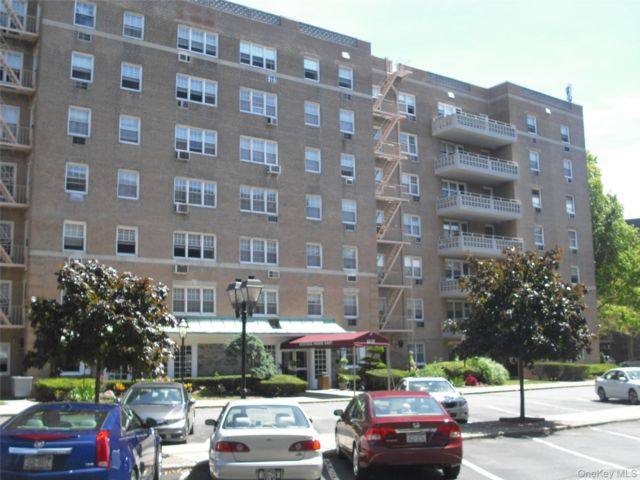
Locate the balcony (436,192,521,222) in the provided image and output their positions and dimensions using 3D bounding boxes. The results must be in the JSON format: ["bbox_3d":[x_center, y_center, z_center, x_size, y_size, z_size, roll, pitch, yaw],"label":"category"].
[{"bbox_3d":[11.130,-2.176,48.900,5.975,1.086,2.169,5,-11,-33],"label":"balcony"}]

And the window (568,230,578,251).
[{"bbox_3d":[19.460,-0.003,54.016,0.984,1.418,0.150,5,-11,-33],"label":"window"}]

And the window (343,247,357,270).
[{"bbox_3d":[1.806,1.082,41.505,1.032,1.418,0.150,5,-11,-33],"label":"window"}]

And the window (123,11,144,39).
[{"bbox_3d":[-9.371,-10.789,35.337,1.044,1.388,0.150,5,-11,-33],"label":"window"}]

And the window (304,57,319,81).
[{"bbox_3d":[-0.477,-10.206,42.189,1.045,1.397,0.150,5,-11,-33],"label":"window"}]

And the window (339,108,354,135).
[{"bbox_3d":[1.711,-7.314,43.595,1.057,1.431,0.150,5,-11,-33],"label":"window"}]

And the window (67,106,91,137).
[{"bbox_3d":[-11.744,-5.767,34.416,1.057,1.431,0.150,5,-11,-33],"label":"window"}]

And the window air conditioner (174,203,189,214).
[{"bbox_3d":[-7.133,-1.568,36.018,0.663,0.474,0.450,5,-11,-33],"label":"window air conditioner"}]

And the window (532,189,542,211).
[{"bbox_3d":[16.154,-3.075,52.349,1.025,1.427,0.150,5,-11,-33],"label":"window"}]

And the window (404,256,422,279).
[{"bbox_3d":[6.211,1.832,46.573,1.476,1.409,0.150,5,-11,-33],"label":"window"}]

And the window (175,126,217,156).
[{"bbox_3d":[-6.420,-5.160,36.595,2.300,1.370,0.150,5,-11,-32],"label":"window"}]

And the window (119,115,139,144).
[{"bbox_3d":[-9.535,-5.495,35.327,1.041,1.427,0.150,5,-11,-33],"label":"window"}]

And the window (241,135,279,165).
[{"bbox_3d":[-3.291,-4.824,38.382,2.315,1.362,0.150,5,-11,-33],"label":"window"}]

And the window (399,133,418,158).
[{"bbox_3d":[5.966,-6.355,46.820,1.471,1.403,0.150,5,-11,-33],"label":"window"}]

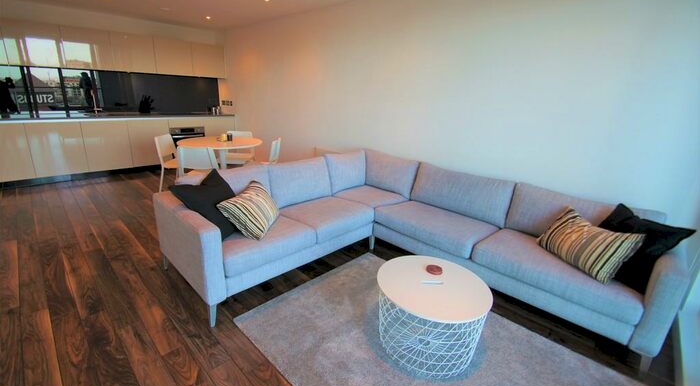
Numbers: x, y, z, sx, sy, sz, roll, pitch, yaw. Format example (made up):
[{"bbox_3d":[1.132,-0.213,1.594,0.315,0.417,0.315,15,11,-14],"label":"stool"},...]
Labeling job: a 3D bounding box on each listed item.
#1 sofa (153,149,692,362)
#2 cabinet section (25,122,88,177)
[{"bbox_3d":[0.406,0.388,2.209,2.970,0.790,2.490,19,24,39],"label":"sofa"},{"bbox_3d":[-4.280,-0.685,4.262,0.580,0.733,0.600,20,24,39],"label":"cabinet section"}]

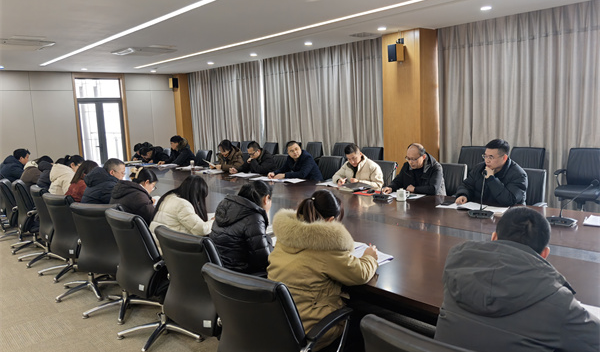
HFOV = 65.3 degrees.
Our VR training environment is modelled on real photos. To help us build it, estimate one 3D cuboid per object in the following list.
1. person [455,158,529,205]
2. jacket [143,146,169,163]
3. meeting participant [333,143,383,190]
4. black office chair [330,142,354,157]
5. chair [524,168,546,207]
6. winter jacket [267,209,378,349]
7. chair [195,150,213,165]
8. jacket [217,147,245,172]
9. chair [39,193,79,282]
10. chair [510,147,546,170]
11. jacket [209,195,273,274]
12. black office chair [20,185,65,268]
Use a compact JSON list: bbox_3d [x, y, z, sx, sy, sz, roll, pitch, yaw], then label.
[{"bbox_3d":[1.838,0.308,4.454,0.850,1.300,0.620,-9,10,-39],"label":"person"},{"bbox_3d":[-2.977,-0.342,9.765,0.550,0.600,0.580,-9,10,-42],"label":"jacket"},{"bbox_3d":[0.735,0.231,5.615,0.620,1.240,0.850,4,10,39],"label":"meeting participant"},{"bbox_3d":[0.767,-0.149,9.403,0.610,0.960,0.660,4,10,39],"label":"black office chair"},{"bbox_3d":[2.079,0.424,4.649,0.660,0.960,0.610,-9,10,-42],"label":"chair"},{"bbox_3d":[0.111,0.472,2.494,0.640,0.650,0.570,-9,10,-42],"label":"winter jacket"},{"bbox_3d":[-2.042,0.020,9.128,0.640,0.970,0.580,-9,10,-42],"label":"chair"},{"bbox_3d":[-1.071,-0.170,7.661,0.550,0.620,0.520,-8,9,-37],"label":"jacket"},{"bbox_3d":[-2.081,0.613,4.514,0.620,0.955,0.630,3,10,35],"label":"chair"},{"bbox_3d":[3.020,0.124,6.364,0.630,0.955,0.620,-10,11,-44],"label":"chair"},{"bbox_3d":[-0.373,0.430,2.856,0.470,0.610,0.450,3,10,35],"label":"jacket"},{"bbox_3d":[-2.598,0.585,5.114,0.620,0.970,0.660,5,11,44],"label":"black office chair"}]

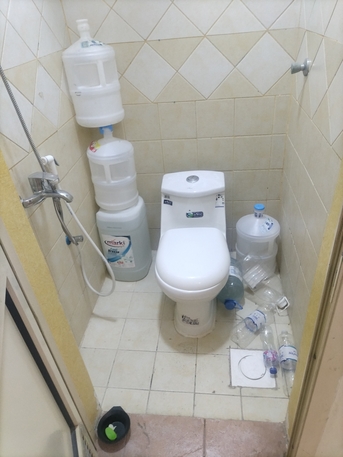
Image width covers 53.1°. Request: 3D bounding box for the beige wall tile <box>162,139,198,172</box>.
[{"bbox_3d":[0.054,-0.422,2.007,0.201,0.201,0.010,-1,34,8],"label":"beige wall tile"}]

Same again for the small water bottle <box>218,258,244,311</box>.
[{"bbox_3d":[0.337,0.320,1.985,0.152,0.152,0.342,-2,34,6],"label":"small water bottle"}]

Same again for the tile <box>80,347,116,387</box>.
[{"bbox_3d":[-0.382,0.689,1.692,0.198,0.012,0.198,-1,36,8],"label":"tile"}]

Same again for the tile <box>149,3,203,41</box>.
[{"bbox_3d":[0.013,-0.975,1.613,0.275,0.142,0.010,-1,35,8],"label":"tile"}]

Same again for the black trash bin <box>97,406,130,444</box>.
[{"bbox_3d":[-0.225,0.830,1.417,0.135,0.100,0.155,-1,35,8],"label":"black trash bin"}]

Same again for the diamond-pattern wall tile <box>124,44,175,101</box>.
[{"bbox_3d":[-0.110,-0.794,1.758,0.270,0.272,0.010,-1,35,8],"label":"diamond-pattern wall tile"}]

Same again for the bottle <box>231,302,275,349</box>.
[{"bbox_3d":[0.441,0.496,1.802,0.088,0.088,0.325,24,45,36],"label":"bottle"}]

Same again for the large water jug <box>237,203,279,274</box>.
[{"bbox_3d":[0.519,0.066,2.076,0.258,0.468,0.258,-1,35,8],"label":"large water jug"}]

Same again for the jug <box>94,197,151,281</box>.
[{"bbox_3d":[-0.279,0.062,2.136,0.255,0.477,0.263,-1,34,8],"label":"jug"}]

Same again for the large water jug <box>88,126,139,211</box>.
[{"bbox_3d":[-0.325,-0.350,1.903,0.254,0.459,0.254,2,38,6],"label":"large water jug"}]

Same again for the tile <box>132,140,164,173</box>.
[{"bbox_3d":[-0.149,-0.421,2.035,0.201,0.201,0.010,-1,34,8],"label":"tile"}]

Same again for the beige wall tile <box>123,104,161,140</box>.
[{"bbox_3d":[-0.167,-0.590,1.921,0.201,0.201,0.010,-1,34,8],"label":"beige wall tile"}]

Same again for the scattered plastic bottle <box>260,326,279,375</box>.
[{"bbox_3d":[0.473,0.582,1.645,0.067,0.067,0.239,-2,36,7],"label":"scattered plastic bottle"}]

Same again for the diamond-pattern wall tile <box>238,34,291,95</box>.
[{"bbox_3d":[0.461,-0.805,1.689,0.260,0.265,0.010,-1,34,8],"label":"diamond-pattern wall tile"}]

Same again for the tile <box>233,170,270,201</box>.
[{"bbox_3d":[0.469,-0.252,2.026,0.198,0.198,0.012,-1,34,8],"label":"tile"}]

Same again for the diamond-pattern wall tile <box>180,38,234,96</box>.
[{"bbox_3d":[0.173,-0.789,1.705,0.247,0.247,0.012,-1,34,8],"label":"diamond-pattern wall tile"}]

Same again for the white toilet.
[{"bbox_3d":[0.127,0.130,1.854,0.370,0.624,0.709,-1,34,7],"label":"white toilet"}]

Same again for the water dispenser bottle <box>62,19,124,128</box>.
[{"bbox_3d":[-0.378,-0.744,1.674,0.254,0.451,0.254,1,37,7],"label":"water dispenser bottle"}]

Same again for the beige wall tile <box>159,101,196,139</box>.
[{"bbox_3d":[0.035,-0.585,1.861,0.198,0.198,0.012,-1,34,8],"label":"beige wall tile"}]

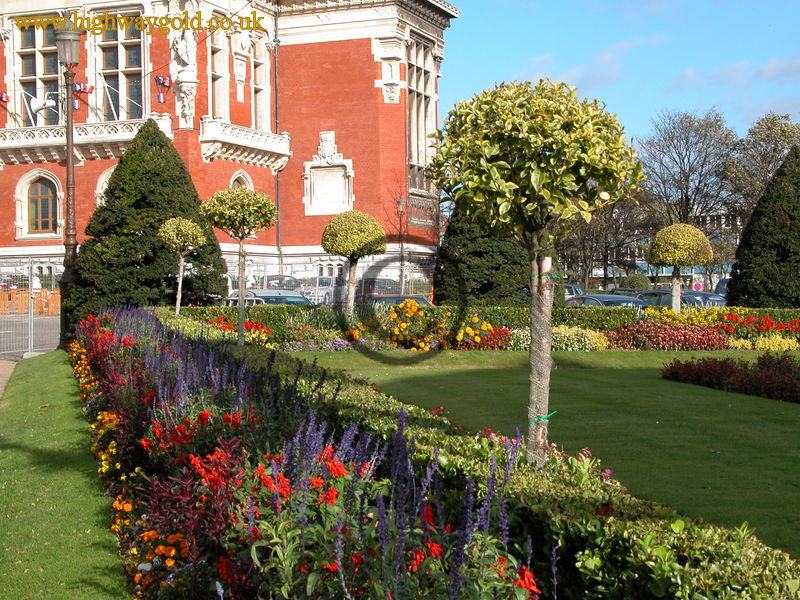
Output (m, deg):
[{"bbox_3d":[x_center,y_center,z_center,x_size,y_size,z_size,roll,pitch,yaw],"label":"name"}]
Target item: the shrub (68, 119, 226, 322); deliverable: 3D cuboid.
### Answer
[{"bbox_3d":[-6.180,-1.750,34.500,3.800,5.200,3.800,0,1,0],"label":"shrub"}]

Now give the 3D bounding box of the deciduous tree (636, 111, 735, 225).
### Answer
[{"bbox_3d":[17.334,-5.500,85.000,6.300,11.500,6.300,-1,1,0],"label":"deciduous tree"}]

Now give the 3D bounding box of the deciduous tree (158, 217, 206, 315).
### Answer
[{"bbox_3d":[-5.091,-0.580,33.000,1.140,2.750,1.140,-1,1,0],"label":"deciduous tree"}]

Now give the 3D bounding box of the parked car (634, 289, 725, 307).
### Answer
[{"bbox_3d":[7.850,0.430,39.200,1.720,1.450,4.200,-1,1,-30],"label":"parked car"}]

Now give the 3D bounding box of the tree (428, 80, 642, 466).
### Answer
[{"bbox_3d":[0.780,0.000,8.100,1.220,2.500,1.220,0,1,0],"label":"tree"}]

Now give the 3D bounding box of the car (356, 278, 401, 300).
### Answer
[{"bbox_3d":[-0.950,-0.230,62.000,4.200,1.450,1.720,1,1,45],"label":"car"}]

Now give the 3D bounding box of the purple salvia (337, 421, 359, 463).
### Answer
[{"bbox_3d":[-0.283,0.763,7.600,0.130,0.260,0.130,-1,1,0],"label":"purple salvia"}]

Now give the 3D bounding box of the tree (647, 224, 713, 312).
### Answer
[{"bbox_3d":[5.550,-0.270,27.900,1.240,2.450,1.240,0,1,0],"label":"tree"}]

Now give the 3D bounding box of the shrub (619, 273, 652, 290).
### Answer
[{"bbox_3d":[10.400,-0.460,62.000,1.400,1.500,1.400,0,1,0],"label":"shrub"}]

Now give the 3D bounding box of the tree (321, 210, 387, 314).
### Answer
[{"bbox_3d":[-1.088,-0.670,33.000,1.550,2.850,1.550,-1,1,0],"label":"tree"}]

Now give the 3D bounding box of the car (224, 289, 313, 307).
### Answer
[{"bbox_3d":[-3.120,0.450,34.500,1.700,1.450,4.100,-1,1,-20],"label":"car"}]

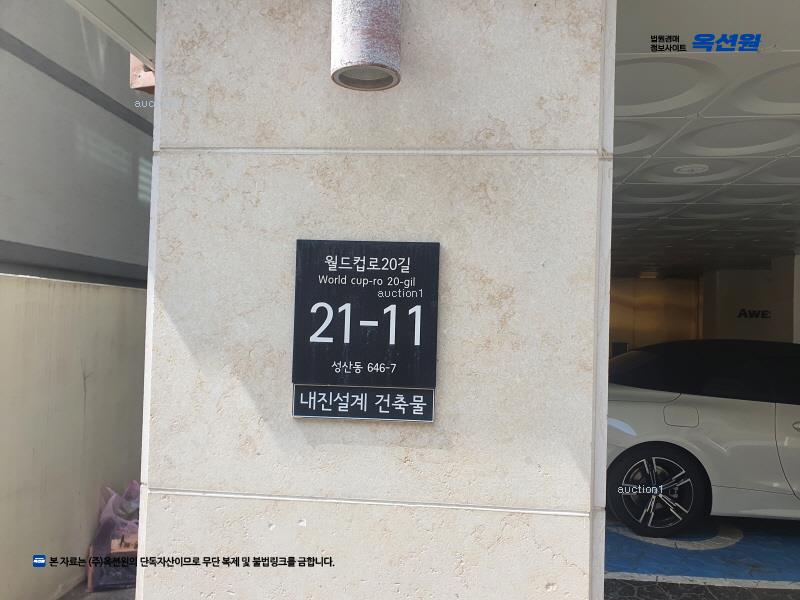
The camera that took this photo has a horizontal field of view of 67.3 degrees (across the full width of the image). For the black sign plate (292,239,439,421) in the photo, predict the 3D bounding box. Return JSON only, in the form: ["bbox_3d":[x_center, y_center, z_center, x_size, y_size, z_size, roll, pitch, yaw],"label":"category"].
[{"bbox_3d":[-0.058,0.052,1.037,0.245,0.304,0.020,2,-1,5],"label":"black sign plate"}]

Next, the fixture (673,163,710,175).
[{"bbox_3d":[1.533,-0.688,3.160,0.190,0.030,0.190,2,-1,7],"label":"fixture"}]

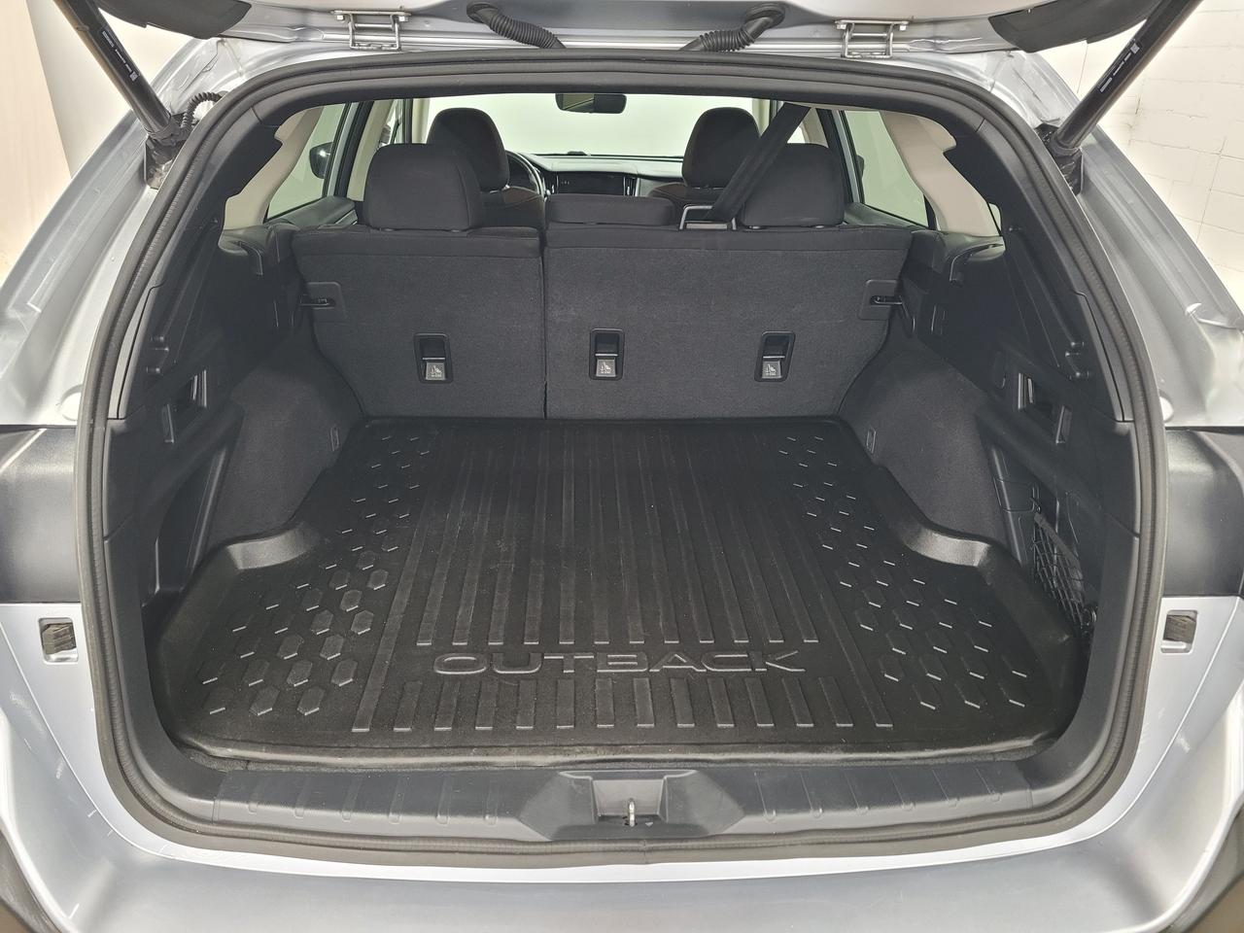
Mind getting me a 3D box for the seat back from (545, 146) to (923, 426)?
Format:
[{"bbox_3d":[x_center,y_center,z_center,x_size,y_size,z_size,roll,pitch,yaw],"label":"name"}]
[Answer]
[{"bbox_3d":[0.206,-0.394,2.015,0.726,0.679,0.170,-1,43,-2],"label":"seat back"}]

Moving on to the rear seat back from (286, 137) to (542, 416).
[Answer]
[{"bbox_3d":[-0.401,-0.387,1.995,0.482,0.678,0.170,-1,43,-2],"label":"rear seat back"}]

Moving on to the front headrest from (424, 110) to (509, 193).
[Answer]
[{"bbox_3d":[-0.462,-0.948,2.800,0.245,0.220,0.130,-1,35,-2],"label":"front headrest"}]

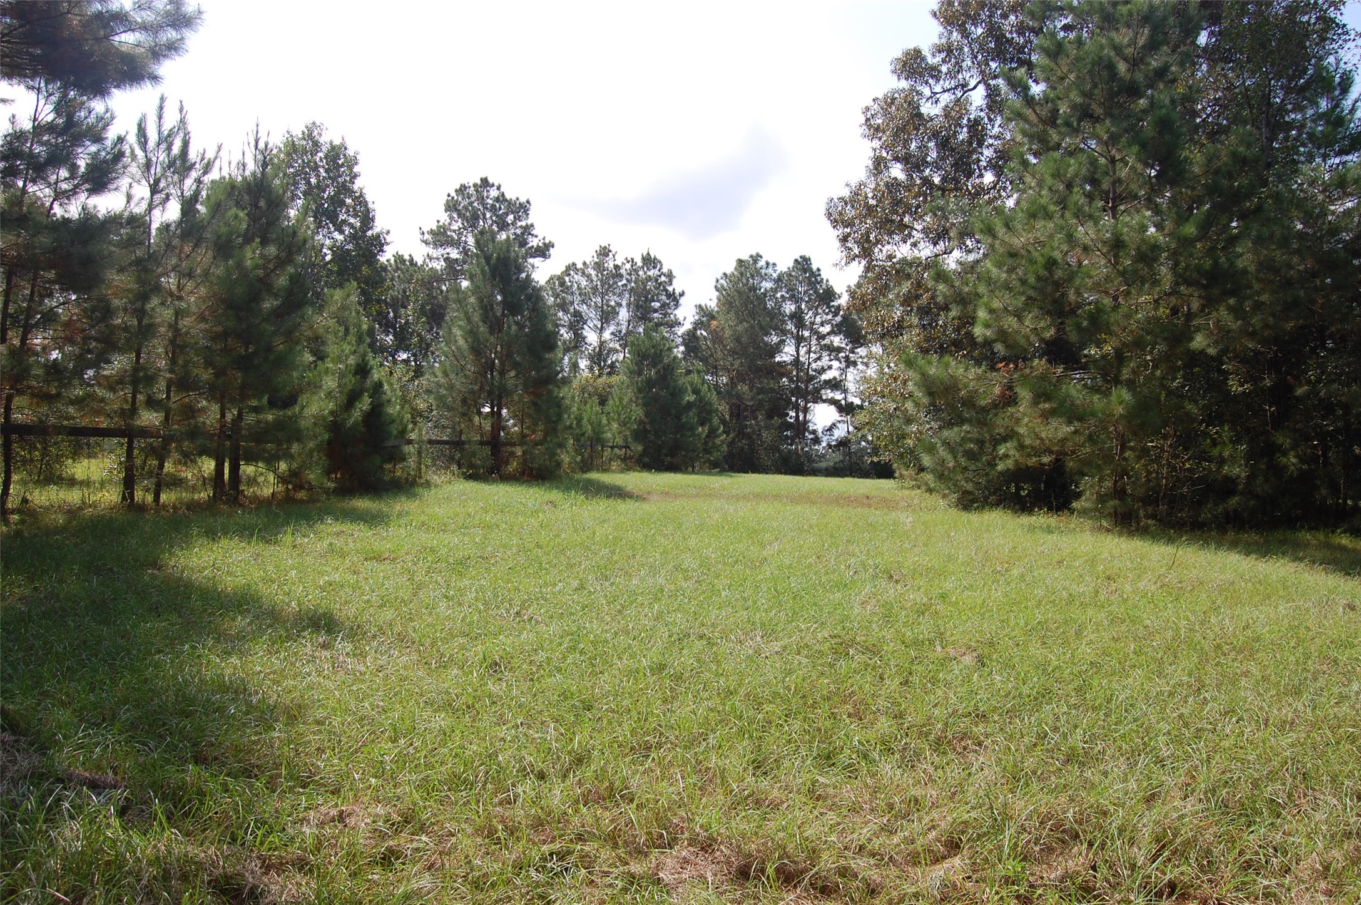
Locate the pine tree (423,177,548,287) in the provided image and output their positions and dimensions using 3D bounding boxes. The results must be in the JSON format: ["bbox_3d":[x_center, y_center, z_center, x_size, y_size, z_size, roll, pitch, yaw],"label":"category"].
[{"bbox_3d":[-9.870,-6.450,52.000,6.670,15.180,6.330,0,0,0],"label":"pine tree"}]

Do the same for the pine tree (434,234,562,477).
[{"bbox_3d":[-6.260,-3.320,35.000,4.380,8.320,4.250,0,0,0],"label":"pine tree"}]

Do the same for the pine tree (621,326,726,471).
[{"bbox_3d":[-0.410,-2.760,52.000,5.200,7.370,4.680,0,0,0],"label":"pine tree"}]

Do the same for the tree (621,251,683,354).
[{"bbox_3d":[-1.830,-5.740,64.000,4.140,13.880,4.140,0,0,0],"label":"tree"}]

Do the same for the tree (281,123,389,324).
[{"bbox_3d":[-12.990,-5.610,38.000,4.240,13.350,4.240,0,0,0],"label":"tree"}]

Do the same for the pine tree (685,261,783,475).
[{"bbox_3d":[3.380,-5.520,63.000,6.040,13.530,5.740,0,0,0],"label":"pine tree"}]

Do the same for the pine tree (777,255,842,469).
[{"bbox_3d":[8.200,-5.620,65.000,4.130,13.820,4.130,0,0,0],"label":"pine tree"}]

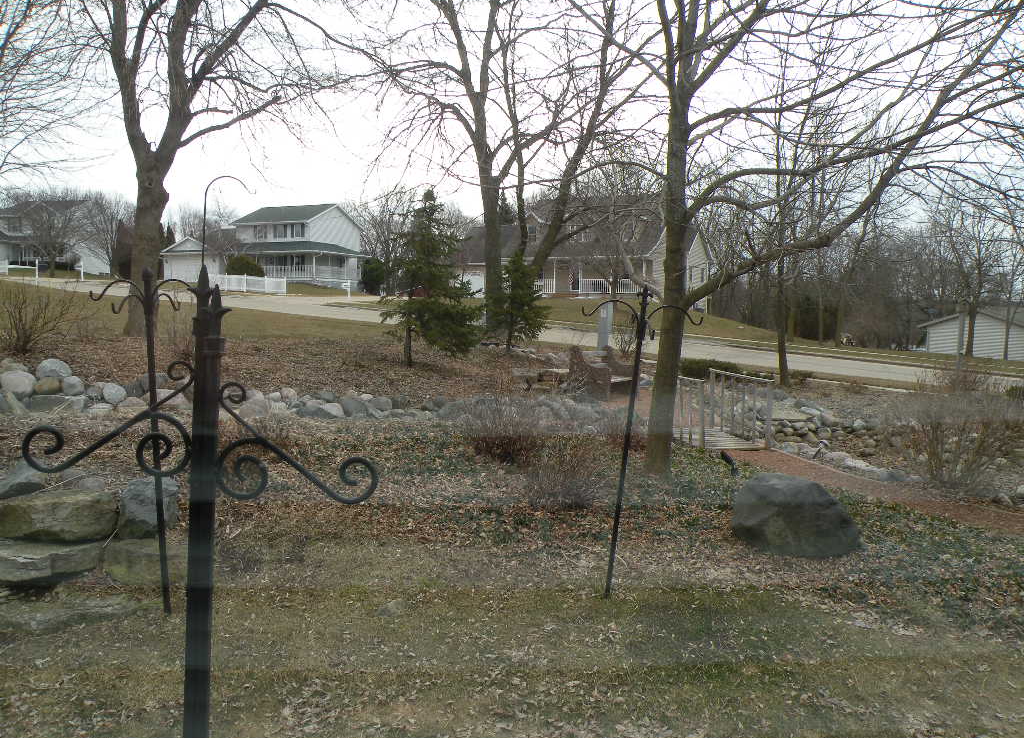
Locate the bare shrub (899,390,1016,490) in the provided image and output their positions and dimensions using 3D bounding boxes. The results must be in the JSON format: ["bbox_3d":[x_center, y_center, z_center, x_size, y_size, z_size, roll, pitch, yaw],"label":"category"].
[{"bbox_3d":[4.630,0.743,8.300,1.080,0.950,1.000,4,7,29],"label":"bare shrub"}]

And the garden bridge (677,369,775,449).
[{"bbox_3d":[2.786,0.549,11.100,0.920,0.900,1.950,-1,6,-9],"label":"garden bridge"}]

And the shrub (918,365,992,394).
[{"bbox_3d":[8.884,0.230,16.000,1.400,0.650,1.200,4,7,29],"label":"shrub"}]

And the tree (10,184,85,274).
[{"bbox_3d":[-31.405,-9.296,54.000,4.600,5.700,4.600,-3,7,-30],"label":"tree"}]

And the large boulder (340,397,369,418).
[{"bbox_3d":[-2.366,0.578,12.000,0.410,0.280,0.350,0,6,0],"label":"large boulder"}]

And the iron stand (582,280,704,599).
[{"bbox_3d":[0.681,0.455,4.770,0.680,1.900,0.450,6,6,-3],"label":"iron stand"}]

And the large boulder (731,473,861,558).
[{"bbox_3d":[2.094,1.053,5.900,0.900,0.520,0.660,3,7,20],"label":"large boulder"}]

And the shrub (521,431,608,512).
[{"bbox_3d":[0.491,0.933,7.200,0.750,0.650,0.700,0,6,0],"label":"shrub"}]

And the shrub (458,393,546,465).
[{"bbox_3d":[-0.109,0.697,9.200,0.970,0.770,0.900,0,6,0],"label":"shrub"}]

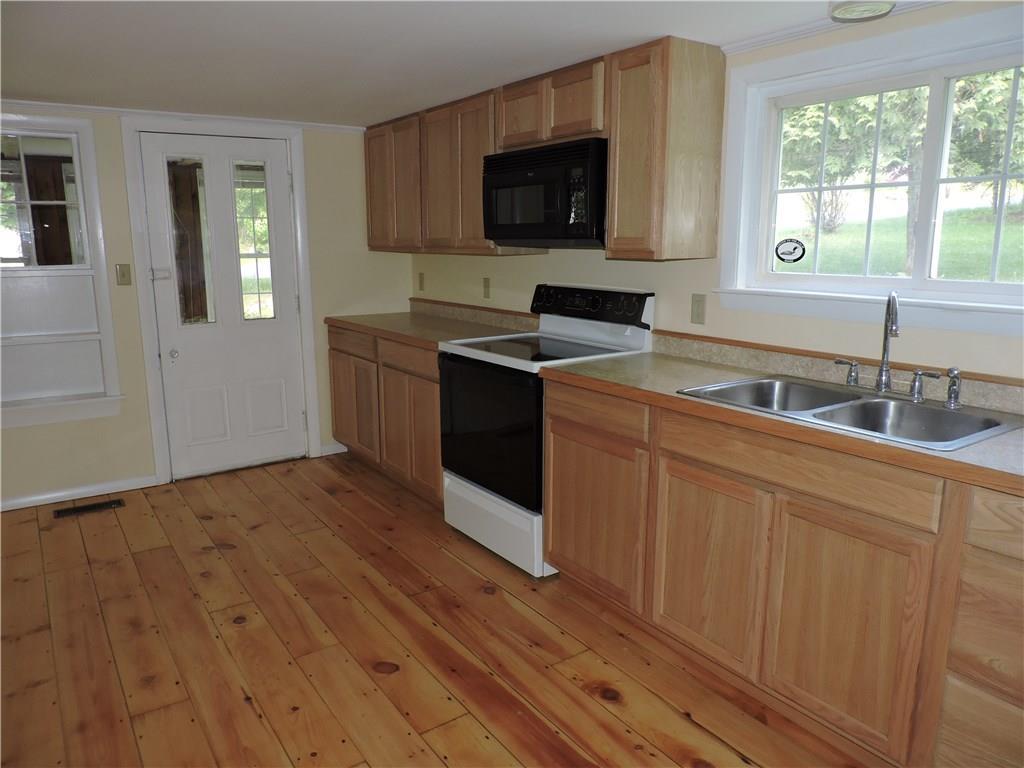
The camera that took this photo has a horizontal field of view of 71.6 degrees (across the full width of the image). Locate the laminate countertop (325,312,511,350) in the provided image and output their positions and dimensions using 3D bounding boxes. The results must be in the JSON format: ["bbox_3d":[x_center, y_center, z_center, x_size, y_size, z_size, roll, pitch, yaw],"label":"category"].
[{"bbox_3d":[-0.508,-0.322,4.106,0.630,0.038,1.471,-8,14,-34],"label":"laminate countertop"}]

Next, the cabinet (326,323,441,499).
[{"bbox_3d":[-0.508,0.119,4.207,0.621,0.865,1.450,-8,14,-34],"label":"cabinet"}]

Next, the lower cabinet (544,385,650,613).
[{"bbox_3d":[0.537,0.409,2.752,0.621,0.865,0.582,-8,14,-34],"label":"lower cabinet"}]

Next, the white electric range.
[{"bbox_3d":[0.123,0.152,3.274,0.650,1.157,0.775,-8,14,-34],"label":"white electric range"}]

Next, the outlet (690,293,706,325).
[{"bbox_3d":[0.745,-0.299,2.852,0.010,0.122,0.076,-8,14,-34],"label":"outlet"}]

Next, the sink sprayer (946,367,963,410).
[{"bbox_3d":[1.306,0.009,2.093,0.048,0.118,0.043,-8,14,-35],"label":"sink sprayer"}]

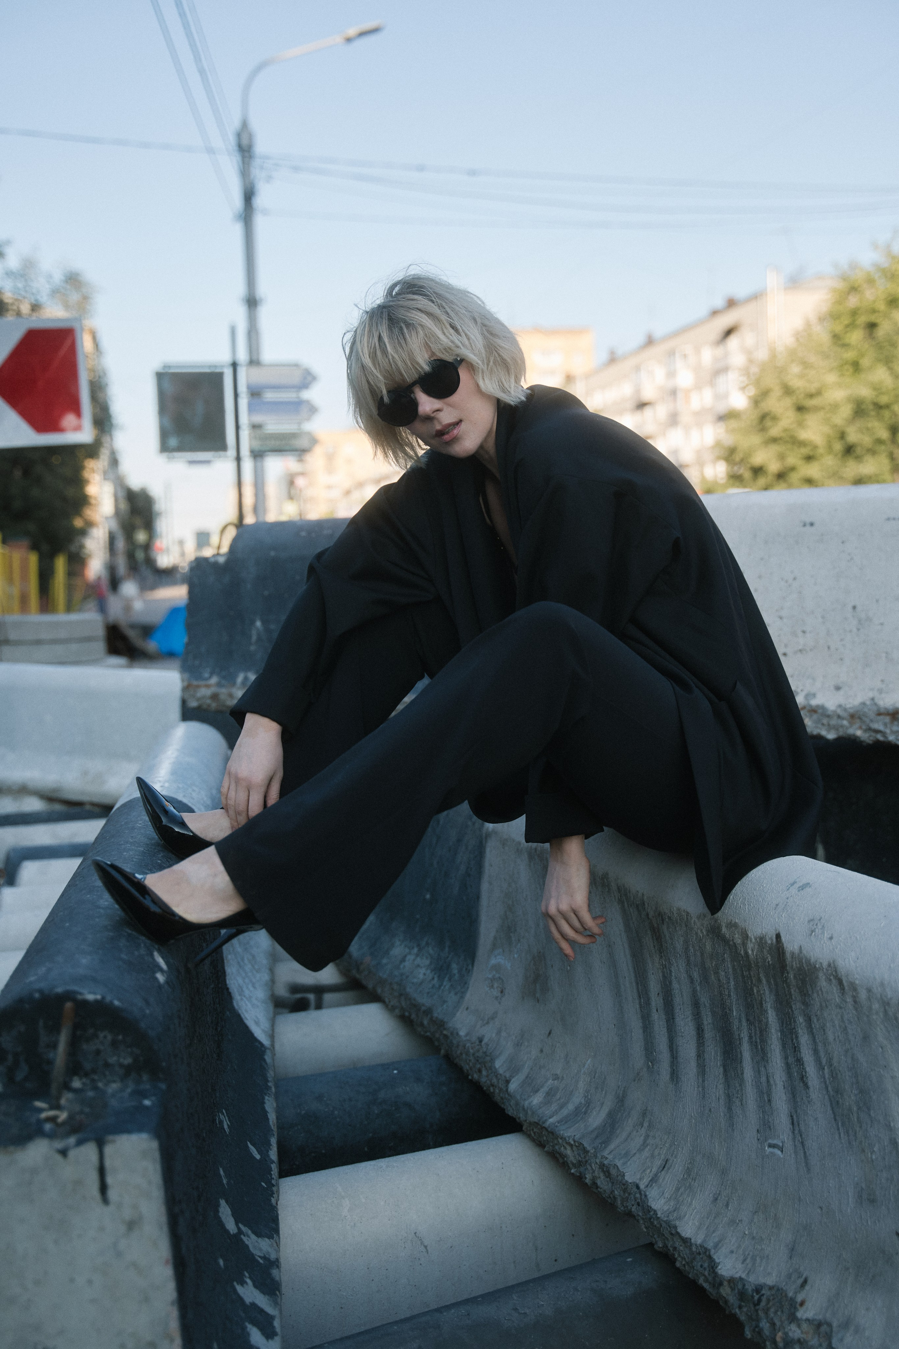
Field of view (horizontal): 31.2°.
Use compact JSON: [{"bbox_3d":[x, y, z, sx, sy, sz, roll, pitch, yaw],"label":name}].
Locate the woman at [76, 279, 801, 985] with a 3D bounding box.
[{"bbox_3d":[-0.003,-0.095,2.142,1.018,0.859,0.763,-4,5,-28],"label":"woman"}]

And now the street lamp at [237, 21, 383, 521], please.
[{"bbox_3d":[-2.211,-5.499,27.461,2.517,11.080,0.340,-2,4,-10],"label":"street lamp"}]

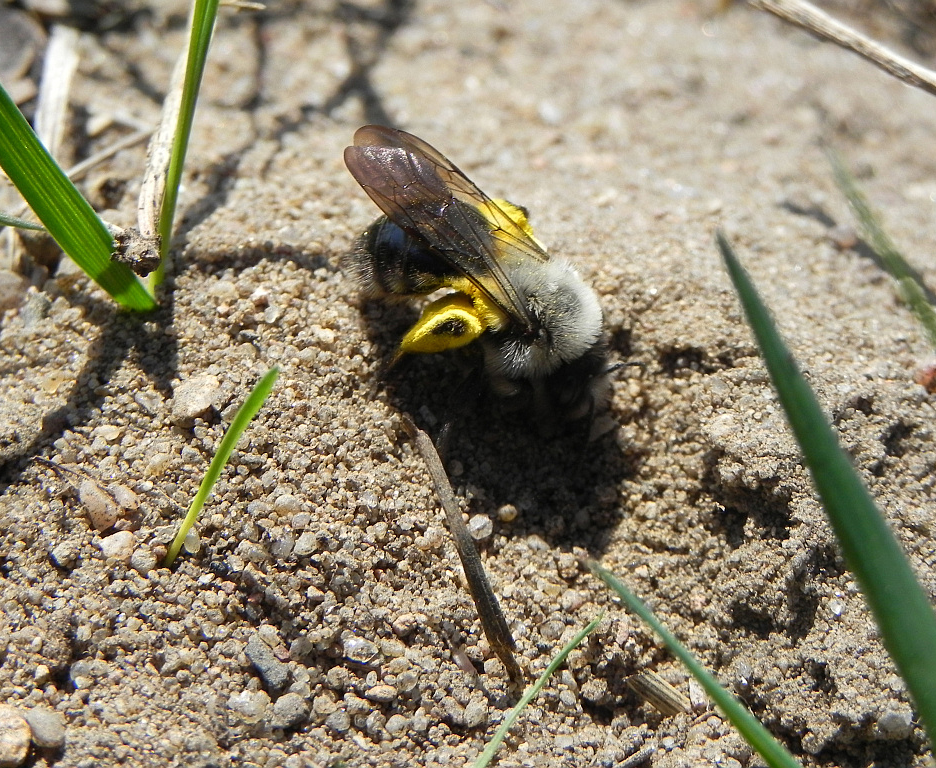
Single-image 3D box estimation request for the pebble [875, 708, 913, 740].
[{"bbox_3d":[0.015,0.012,0.110,0.001,0.001,0.001,0,50,0],"label":"pebble"}]

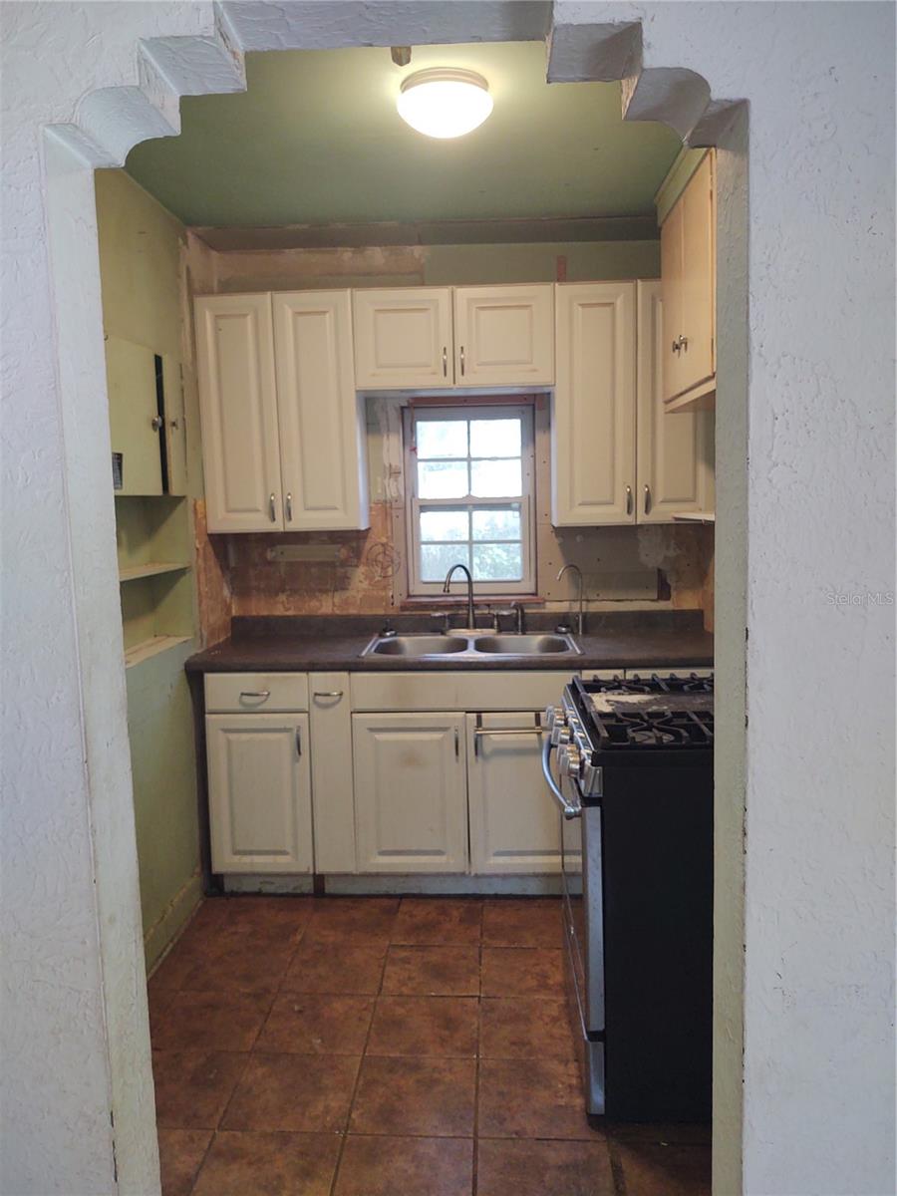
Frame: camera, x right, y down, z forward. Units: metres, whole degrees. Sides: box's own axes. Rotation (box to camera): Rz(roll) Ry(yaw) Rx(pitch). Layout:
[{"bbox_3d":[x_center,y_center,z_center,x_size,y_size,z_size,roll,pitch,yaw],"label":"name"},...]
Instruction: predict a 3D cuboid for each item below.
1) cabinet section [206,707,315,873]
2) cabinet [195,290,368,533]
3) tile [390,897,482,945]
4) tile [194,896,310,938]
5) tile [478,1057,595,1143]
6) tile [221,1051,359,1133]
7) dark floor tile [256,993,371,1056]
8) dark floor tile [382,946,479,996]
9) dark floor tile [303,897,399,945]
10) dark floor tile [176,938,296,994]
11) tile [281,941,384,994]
[{"bbox_3d":[-0.673,0.684,3.685,0.377,0.606,0.560,-1,7,3],"label":"cabinet section"},{"bbox_3d":[-0.650,-0.731,3.760,0.609,0.911,0.310,-1,7,3],"label":"cabinet"},{"bbox_3d":[-0.033,1.143,3.272,0.306,0.012,0.330,-1,7,3],"label":"tile"},{"bbox_3d":[-0.652,1.152,3.304,0.321,0.012,0.327,-1,7,3],"label":"tile"},{"bbox_3d":[0.225,1.250,2.333,0.306,0.012,0.306,-1,7,3],"label":"tile"},{"bbox_3d":[-0.391,1.270,2.392,0.305,0.010,0.305,-1,7,3],"label":"tile"},{"bbox_3d":[-0.370,1.222,2.669,0.306,0.012,0.306,-1,7,3],"label":"dark floor tile"},{"bbox_3d":[-0.048,1.193,2.986,0.305,0.010,0.305,-1,7,3],"label":"dark floor tile"},{"bbox_3d":[-0.339,1.147,3.288,0.306,0.012,0.330,-1,7,3],"label":"dark floor tile"},{"bbox_3d":[-0.665,1.200,3.022,0.305,0.010,0.305,-1,7,3],"label":"dark floor tile"},{"bbox_3d":[-0.356,1.197,3.004,0.305,0.010,0.305,-1,7,3],"label":"tile"}]

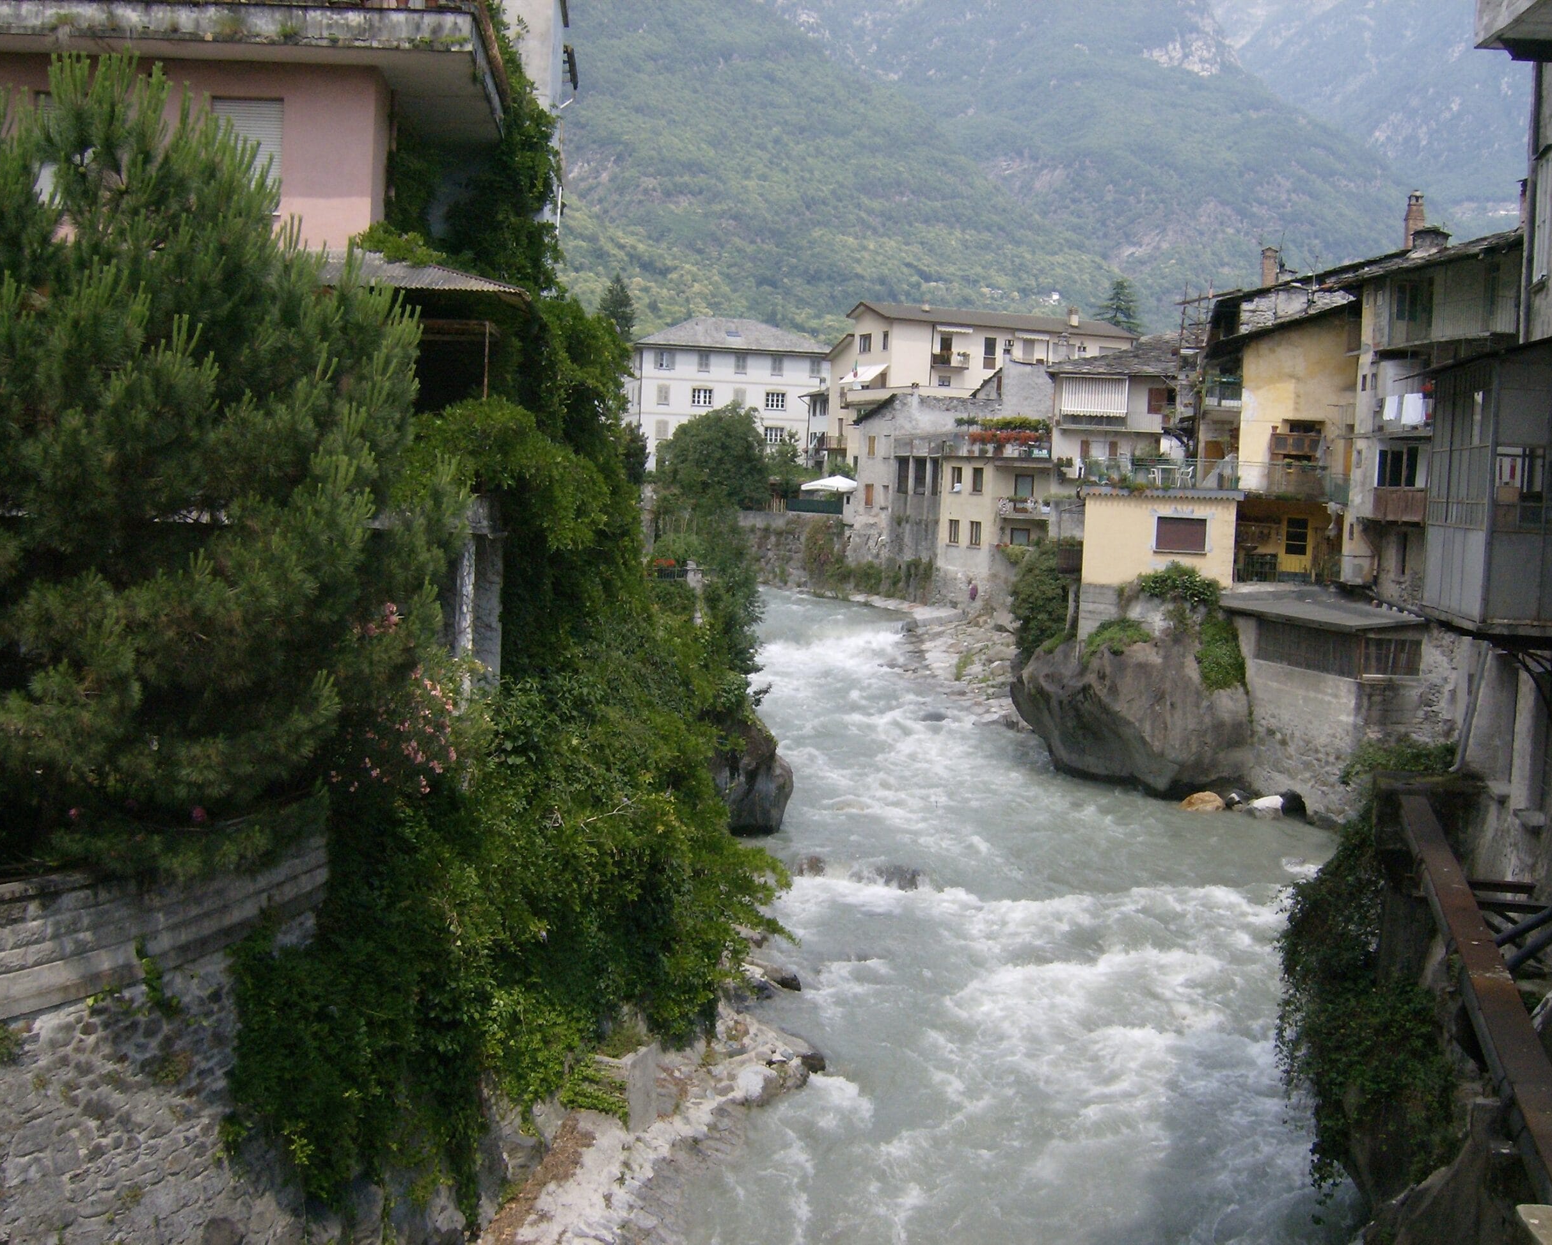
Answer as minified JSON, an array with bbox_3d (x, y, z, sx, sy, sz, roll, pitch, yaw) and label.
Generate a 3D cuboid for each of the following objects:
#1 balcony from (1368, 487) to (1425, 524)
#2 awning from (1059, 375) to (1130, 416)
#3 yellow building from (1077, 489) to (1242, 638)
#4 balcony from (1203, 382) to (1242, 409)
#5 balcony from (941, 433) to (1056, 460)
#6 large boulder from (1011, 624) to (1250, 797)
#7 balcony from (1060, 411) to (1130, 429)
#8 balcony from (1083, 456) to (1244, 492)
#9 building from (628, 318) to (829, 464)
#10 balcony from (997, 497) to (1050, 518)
[{"bbox_3d":[19.116,-3.565,51.825,0.900,1.050,3.600,2,5,-5],"label":"balcony"},{"bbox_3d":[14.982,-10.633,80.339,3.000,1.800,1.000,2,5,3],"label":"awning"},{"bbox_3d":[13.656,-2.098,61.001,5.400,5.000,6.000,3,5,11],"label":"yellow building"},{"bbox_3d":[18.027,-9.055,68.421,2.000,1.100,1.100,3,5,5],"label":"balcony"},{"bbox_3d":[12.447,-9.760,95.979,6.300,1.400,2.500,3,5,10],"label":"balcony"},{"bbox_3d":[12.222,2.908,58.925,7.500,5.500,6.500,3,5,12],"label":"large boulder"},{"bbox_3d":[14.999,-9.562,80.431,3.200,1.000,1.100,2,5,3],"label":"balcony"},{"bbox_3d":[13.507,-5.188,60.335,5.500,1.100,5.000,3,5,11],"label":"balcony"},{"bbox_3d":[-4.443,-22.066,165.750,19.800,14.700,13.500,1,5,-14],"label":"building"},{"bbox_3d":[13.848,-6.410,95.258,2.900,1.100,1.100,2,5,3],"label":"balcony"}]

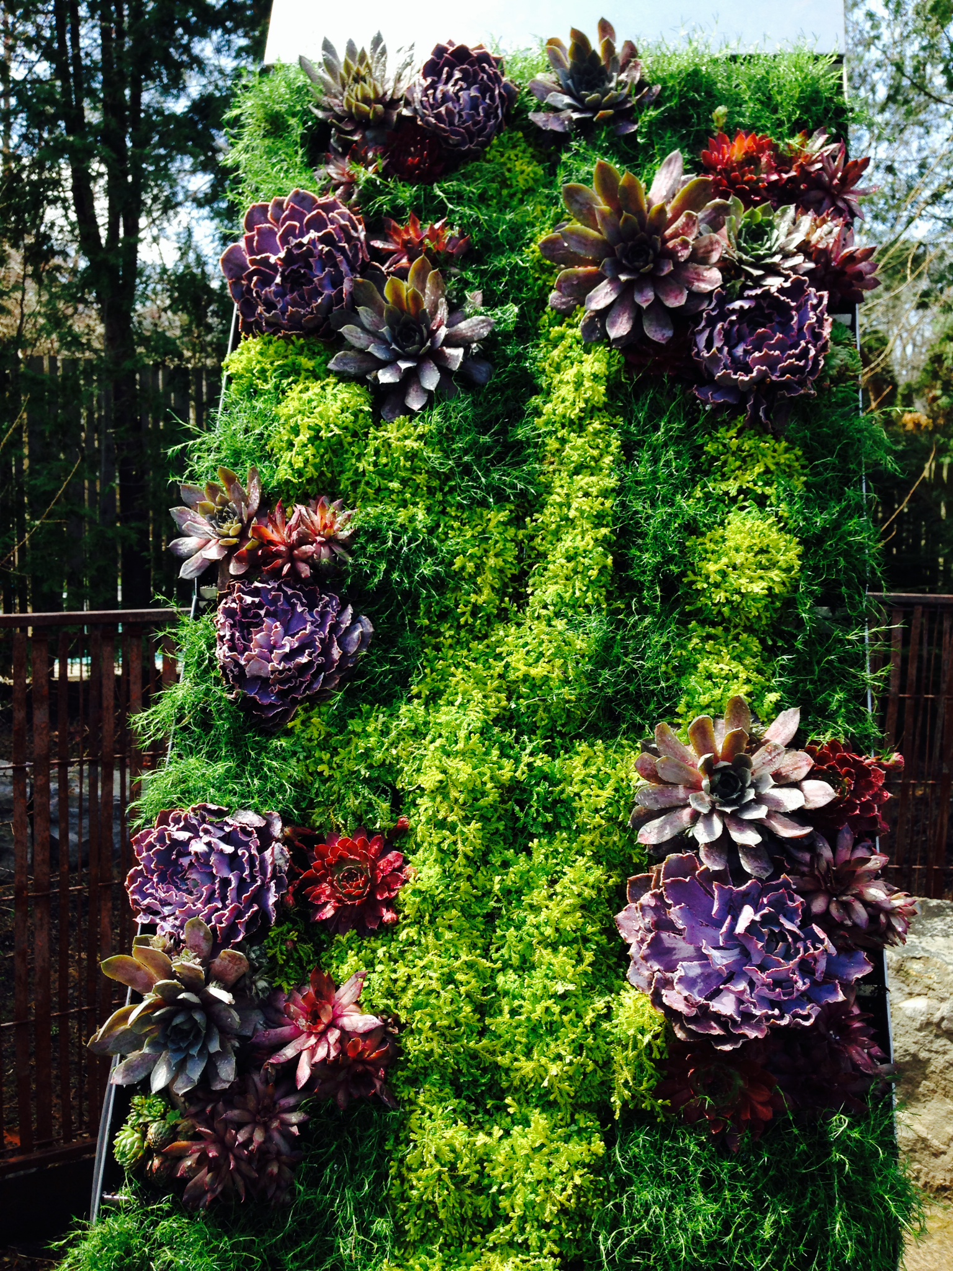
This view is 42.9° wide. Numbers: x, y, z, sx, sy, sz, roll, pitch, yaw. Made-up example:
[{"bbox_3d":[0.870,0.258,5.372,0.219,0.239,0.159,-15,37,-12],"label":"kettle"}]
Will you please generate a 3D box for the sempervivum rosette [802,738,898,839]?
[{"bbox_3d":[0.298,0.125,0.980,0.084,0.084,0.042,5,-19,-5],"label":"sempervivum rosette"}]

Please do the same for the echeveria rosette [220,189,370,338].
[{"bbox_3d":[-0.181,-0.371,1.210,0.150,0.150,0.082,1,-19,7],"label":"echeveria rosette"}]

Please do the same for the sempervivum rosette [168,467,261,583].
[{"bbox_3d":[-0.239,-0.101,1.109,0.098,0.098,0.049,2,-19,6],"label":"sempervivum rosette"}]

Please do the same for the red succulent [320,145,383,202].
[{"bbox_3d":[-0.130,-0.481,1.265,0.075,0.075,0.041,1,-19,7],"label":"red succulent"}]

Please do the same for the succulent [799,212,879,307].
[{"bbox_3d":[0.344,-0.361,1.163,0.088,0.088,0.048,1,-19,7],"label":"succulent"}]

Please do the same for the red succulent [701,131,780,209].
[{"bbox_3d":[0.261,-0.457,1.191,0.083,0.083,0.041,2,-19,6],"label":"red succulent"}]

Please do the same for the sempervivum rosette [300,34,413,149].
[{"bbox_3d":[-0.123,-0.562,1.253,0.120,0.120,0.066,2,-19,6],"label":"sempervivum rosette"}]

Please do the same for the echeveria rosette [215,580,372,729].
[{"bbox_3d":[-0.163,0.016,1.075,0.134,0.134,0.070,1,-19,7],"label":"echeveria rosette"}]

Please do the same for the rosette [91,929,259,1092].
[{"bbox_3d":[-0.239,0.295,0.959,0.131,0.131,0.066,2,-19,6],"label":"rosette"}]

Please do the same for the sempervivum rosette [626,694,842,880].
[{"bbox_3d":[0.209,0.124,0.991,0.165,0.165,0.074,1,-19,7],"label":"sempervivum rosette"}]

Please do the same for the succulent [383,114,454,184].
[{"bbox_3d":[-0.057,-0.501,1.238,0.080,0.080,0.040,2,-11,4],"label":"succulent"}]

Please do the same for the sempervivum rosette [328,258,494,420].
[{"bbox_3d":[-0.062,-0.279,1.144,0.153,0.153,0.069,3,-3,1],"label":"sempervivum rosette"}]

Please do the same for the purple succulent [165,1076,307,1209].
[{"bbox_3d":[-0.185,0.387,0.933,0.103,0.103,0.043,2,-19,6],"label":"purple succulent"}]

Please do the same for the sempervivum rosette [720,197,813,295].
[{"bbox_3d":[0.282,-0.379,1.177,0.097,0.097,0.048,1,-19,7],"label":"sempervivum rosette"}]

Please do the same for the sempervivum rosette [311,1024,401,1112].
[{"bbox_3d":[-0.095,0.335,0.948,0.068,0.068,0.034,2,-19,6],"label":"sempervivum rosette"}]

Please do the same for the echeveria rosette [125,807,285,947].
[{"bbox_3d":[-0.221,0.198,0.993,0.125,0.125,0.062,2,-19,6],"label":"echeveria rosette"}]

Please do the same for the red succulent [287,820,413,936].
[{"bbox_3d":[-0.105,0.203,1.014,0.097,0.097,0.047,1,-19,7],"label":"red succulent"}]

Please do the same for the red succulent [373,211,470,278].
[{"bbox_3d":[-0.056,-0.388,1.219,0.100,0.100,0.050,1,-19,7],"label":"red succulent"}]

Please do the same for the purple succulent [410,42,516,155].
[{"bbox_3d":[-0.013,-0.548,1.237,0.109,0.109,0.066,2,-7,4],"label":"purple succulent"}]

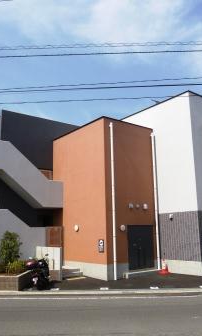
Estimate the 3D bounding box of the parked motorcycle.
[{"bbox_3d":[-2.296,3.809,11.611,0.800,1.170,2.000,0,-11,-7],"label":"parked motorcycle"}]

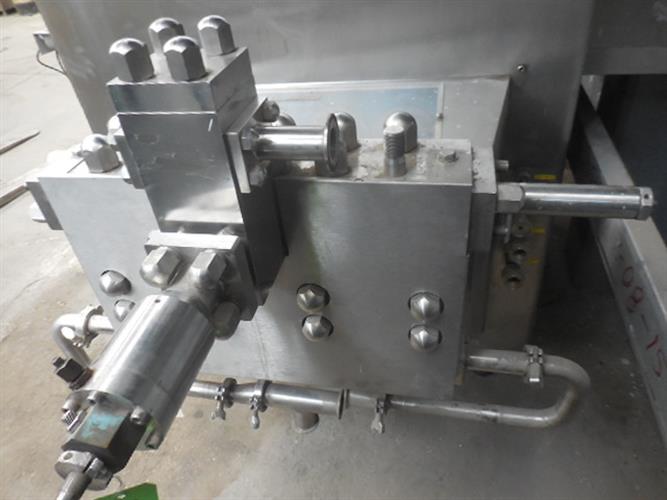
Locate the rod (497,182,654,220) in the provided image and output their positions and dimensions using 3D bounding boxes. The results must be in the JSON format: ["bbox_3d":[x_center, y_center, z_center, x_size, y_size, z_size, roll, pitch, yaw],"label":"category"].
[{"bbox_3d":[0.264,-0.053,0.530,0.158,0.034,0.034,3,37,12],"label":"rod"}]

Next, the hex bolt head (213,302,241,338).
[{"bbox_3d":[-0.144,0.092,0.628,0.035,0.035,0.045,3,37,13],"label":"hex bolt head"}]

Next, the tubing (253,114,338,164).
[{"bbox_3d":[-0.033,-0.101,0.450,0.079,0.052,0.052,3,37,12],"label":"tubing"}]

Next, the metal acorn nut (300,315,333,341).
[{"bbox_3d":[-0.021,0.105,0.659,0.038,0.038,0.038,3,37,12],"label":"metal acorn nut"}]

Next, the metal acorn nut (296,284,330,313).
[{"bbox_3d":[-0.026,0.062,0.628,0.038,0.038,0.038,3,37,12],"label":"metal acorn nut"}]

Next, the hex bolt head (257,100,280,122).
[{"bbox_3d":[-0.078,-0.170,0.591,0.024,0.026,0.026,3,37,13],"label":"hex bolt head"}]

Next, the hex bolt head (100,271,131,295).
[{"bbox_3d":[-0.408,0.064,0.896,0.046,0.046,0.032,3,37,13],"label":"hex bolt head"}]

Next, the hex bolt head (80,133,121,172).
[{"bbox_3d":[-0.296,-0.123,0.603,0.038,0.041,0.038,3,37,12],"label":"hex bolt head"}]

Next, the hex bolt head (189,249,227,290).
[{"bbox_3d":[-0.152,0.028,0.581,0.035,0.035,0.045,3,37,13],"label":"hex bolt head"}]

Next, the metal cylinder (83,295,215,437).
[{"bbox_3d":[-0.153,0.098,0.403,0.070,0.070,0.105,3,37,12],"label":"metal cylinder"}]

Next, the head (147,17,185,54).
[{"bbox_3d":[-0.159,-0.203,0.452,0.030,0.032,0.030,3,37,12],"label":"head"}]

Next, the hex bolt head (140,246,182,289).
[{"bbox_3d":[-0.215,0.026,0.596,0.036,0.036,0.045,3,37,13],"label":"hex bolt head"}]

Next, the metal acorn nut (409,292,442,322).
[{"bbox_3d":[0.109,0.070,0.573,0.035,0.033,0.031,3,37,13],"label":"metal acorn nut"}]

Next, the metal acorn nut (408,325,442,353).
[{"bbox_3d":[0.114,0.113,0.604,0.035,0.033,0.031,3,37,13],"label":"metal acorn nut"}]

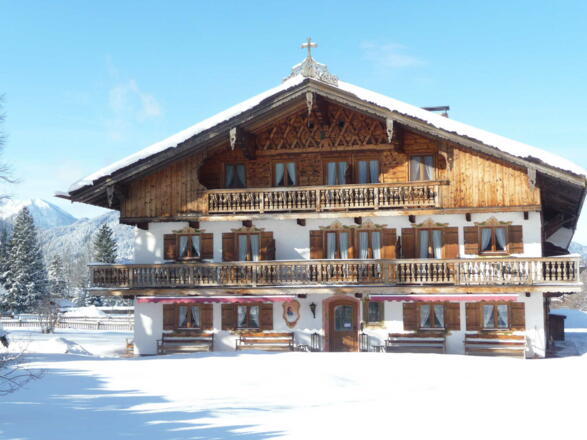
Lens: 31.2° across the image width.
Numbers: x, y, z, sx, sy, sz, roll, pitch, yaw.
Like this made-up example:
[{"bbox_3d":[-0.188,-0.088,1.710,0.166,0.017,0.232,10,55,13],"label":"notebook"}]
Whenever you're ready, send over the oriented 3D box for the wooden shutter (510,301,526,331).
[{"bbox_3d":[8.016,3.468,37.480,0.504,1.013,0.060,-2,-4,17],"label":"wooden shutter"}]

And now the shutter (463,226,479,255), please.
[{"bbox_3d":[6.367,0.724,37.597,0.546,0.985,0.050,-2,-5,16],"label":"shutter"}]

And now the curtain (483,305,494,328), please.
[{"bbox_3d":[6.929,3.420,37.366,0.372,0.828,0.070,-2,-5,16],"label":"curtain"}]

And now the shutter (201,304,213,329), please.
[{"bbox_3d":[-3.362,3.794,40.897,0.517,1.008,0.060,-2,-4,17],"label":"shutter"}]

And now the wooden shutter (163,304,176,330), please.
[{"bbox_3d":[-4.640,3.666,39.468,0.552,0.961,0.060,-2,-5,15],"label":"wooden shutter"}]

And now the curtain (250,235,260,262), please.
[{"bbox_3d":[-1.451,1.375,39.864,0.379,1.614,0.080,-2,-6,16],"label":"curtain"}]

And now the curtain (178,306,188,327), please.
[{"bbox_3d":[-4.224,3.742,40.450,0.392,0.824,0.080,-2,-6,16],"label":"curtain"}]

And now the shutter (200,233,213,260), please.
[{"bbox_3d":[-3.321,0.996,40.328,0.486,0.988,0.050,-2,-5,16],"label":"shutter"}]

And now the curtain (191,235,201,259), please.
[{"bbox_3d":[-3.839,1.063,41.389,0.381,0.906,0.080,-2,-4,17],"label":"curtain"}]

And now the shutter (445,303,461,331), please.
[{"bbox_3d":[5.687,3.443,37.561,0.545,0.971,0.050,-2,-5,16],"label":"shutter"}]

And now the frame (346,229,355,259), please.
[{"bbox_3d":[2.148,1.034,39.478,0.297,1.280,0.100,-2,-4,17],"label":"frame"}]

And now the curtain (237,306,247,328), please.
[{"bbox_3d":[-1.946,3.660,39.868,0.376,0.869,0.070,-2,-5,16],"label":"curtain"}]

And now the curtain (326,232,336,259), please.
[{"bbox_3d":[1.407,1.271,39.118,0.345,1.628,0.070,-2,-5,16],"label":"curtain"}]

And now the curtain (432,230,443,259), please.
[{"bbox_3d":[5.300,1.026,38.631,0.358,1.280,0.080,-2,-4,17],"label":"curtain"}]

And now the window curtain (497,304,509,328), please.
[{"bbox_3d":[7.241,3.346,36.394,0.399,0.817,0.100,-2,-5,15],"label":"window curtain"}]

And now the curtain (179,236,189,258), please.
[{"bbox_3d":[-4.265,1.039,40.749,0.365,0.854,0.070,-2,-5,16],"label":"curtain"}]

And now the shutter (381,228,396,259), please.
[{"bbox_3d":[3.490,1.296,38.367,0.503,1.972,0.050,-2,-5,16],"label":"shutter"}]

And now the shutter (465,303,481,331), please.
[{"bbox_3d":[6.485,3.503,37.940,0.527,1.004,0.060,-2,-4,17],"label":"shutter"}]

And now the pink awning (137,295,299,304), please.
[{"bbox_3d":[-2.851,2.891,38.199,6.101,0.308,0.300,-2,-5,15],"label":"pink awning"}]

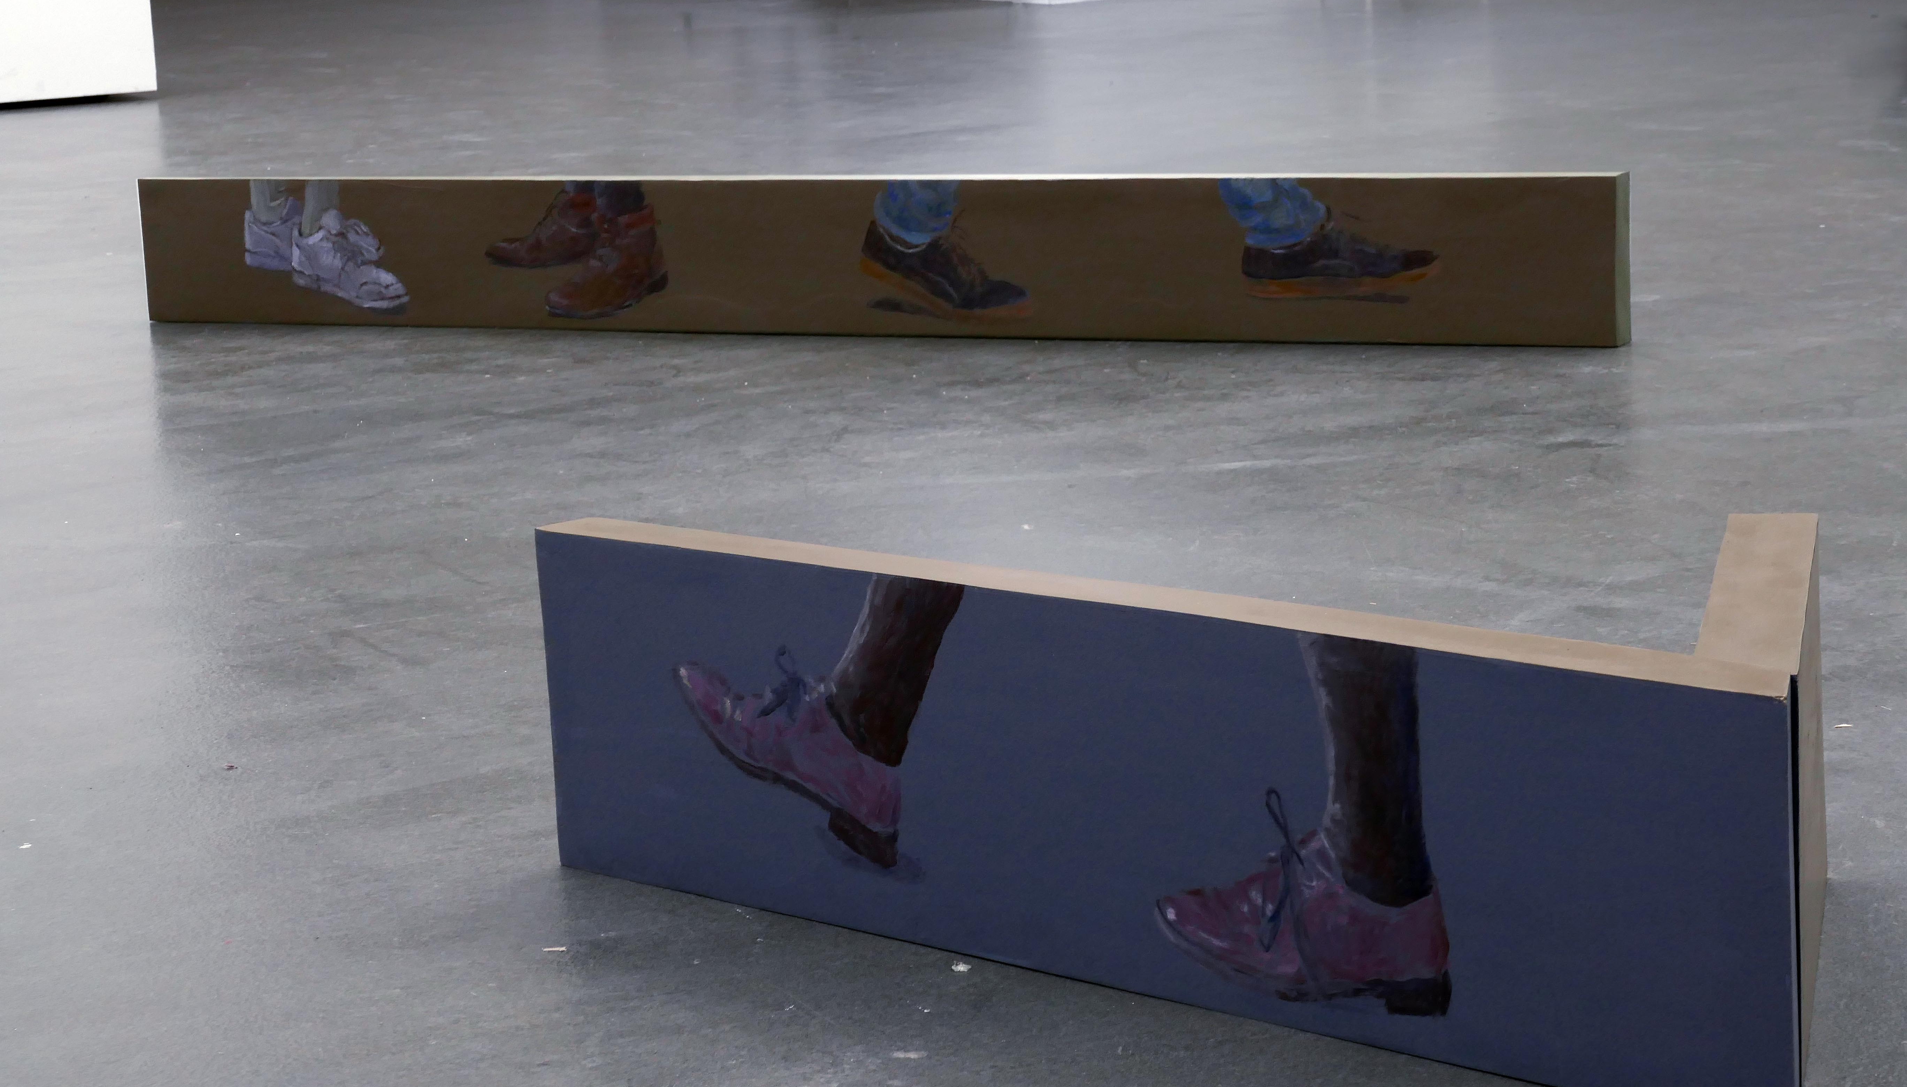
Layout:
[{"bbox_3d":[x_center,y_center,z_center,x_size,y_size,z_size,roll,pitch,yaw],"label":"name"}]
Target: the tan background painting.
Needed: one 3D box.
[{"bbox_3d":[-0.196,-0.423,6.278,2.479,0.227,0.053,3,12,29],"label":"tan background painting"}]

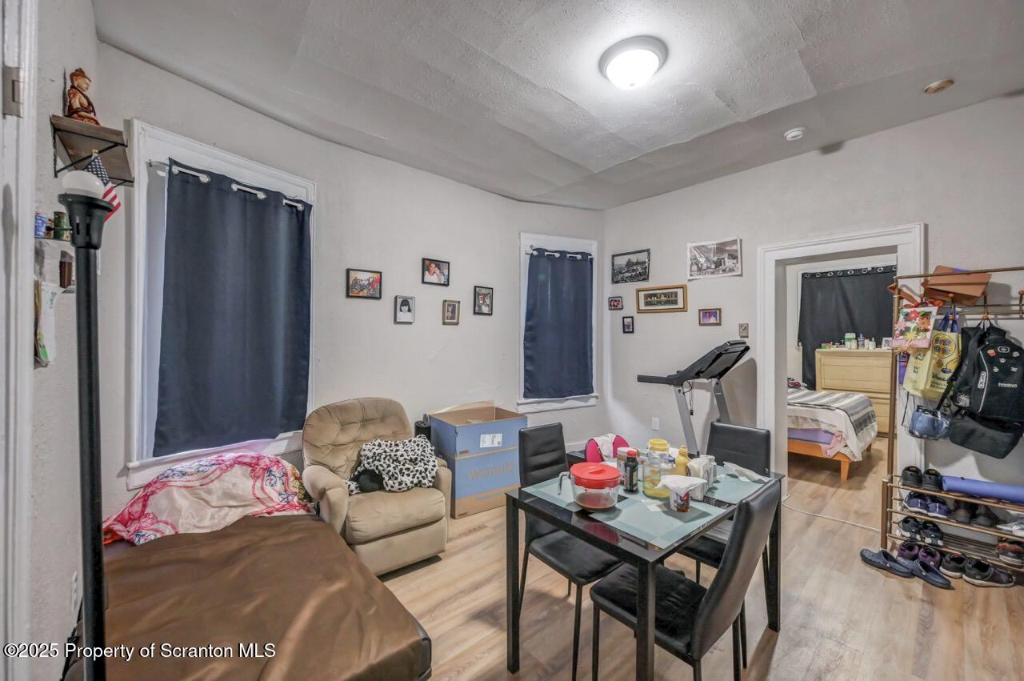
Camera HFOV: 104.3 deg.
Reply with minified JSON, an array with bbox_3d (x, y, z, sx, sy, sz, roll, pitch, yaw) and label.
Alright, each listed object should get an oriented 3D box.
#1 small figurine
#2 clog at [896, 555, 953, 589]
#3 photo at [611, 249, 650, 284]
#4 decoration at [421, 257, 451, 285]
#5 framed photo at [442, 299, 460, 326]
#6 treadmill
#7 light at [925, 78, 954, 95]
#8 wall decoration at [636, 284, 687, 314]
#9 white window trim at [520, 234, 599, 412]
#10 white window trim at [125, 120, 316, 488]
[{"bbox_3d":[-1.230,-0.693,1.151,0.070,0.185,0.120,0,0,-42],"label":"small figurine"},{"bbox_3d":[2.400,1.330,2.328,0.100,0.100,0.265,0,0,-17],"label":"clog"},{"bbox_3d":[1.243,-0.766,4.190,0.420,0.320,0.025,0,0,44],"label":"photo"},{"bbox_3d":[-0.681,-0.606,3.555,0.280,0.222,0.022,0,0,-42],"label":"decoration"},{"bbox_3d":[-0.561,-0.253,3.663,0.178,0.222,0.022,0,0,-42],"label":"framed photo"},{"bbox_3d":[1.265,0.695,3.455,0.760,1.390,1.620,0,0,-45],"label":"treadmill"},{"bbox_3d":[2.530,-1.500,2.360,0.125,0.030,0.125,0,0,44],"label":"light"},{"bbox_3d":[1.489,-0.407,4.000,0.530,0.262,0.030,0,0,45],"label":"wall decoration"},{"bbox_3d":[0.530,-0.189,4.315,0.970,1.870,0.100,0,0,-23],"label":"white window trim"},{"bbox_3d":[-1.660,-0.180,2.435,0.100,1.880,0.990,0,0,32],"label":"white window trim"}]

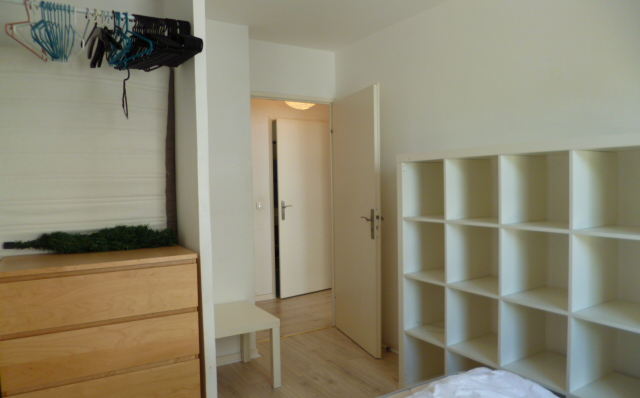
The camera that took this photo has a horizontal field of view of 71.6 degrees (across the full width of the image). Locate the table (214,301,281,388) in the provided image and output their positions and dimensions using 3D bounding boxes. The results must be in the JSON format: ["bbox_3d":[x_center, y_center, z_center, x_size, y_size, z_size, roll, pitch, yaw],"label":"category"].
[{"bbox_3d":[-0.633,1.003,2.969,0.550,0.450,0.550,-2,2,-32],"label":"table"}]

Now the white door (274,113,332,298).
[{"bbox_3d":[-0.148,0.110,5.292,0.820,2.037,0.045,-2,2,-38],"label":"white door"}]

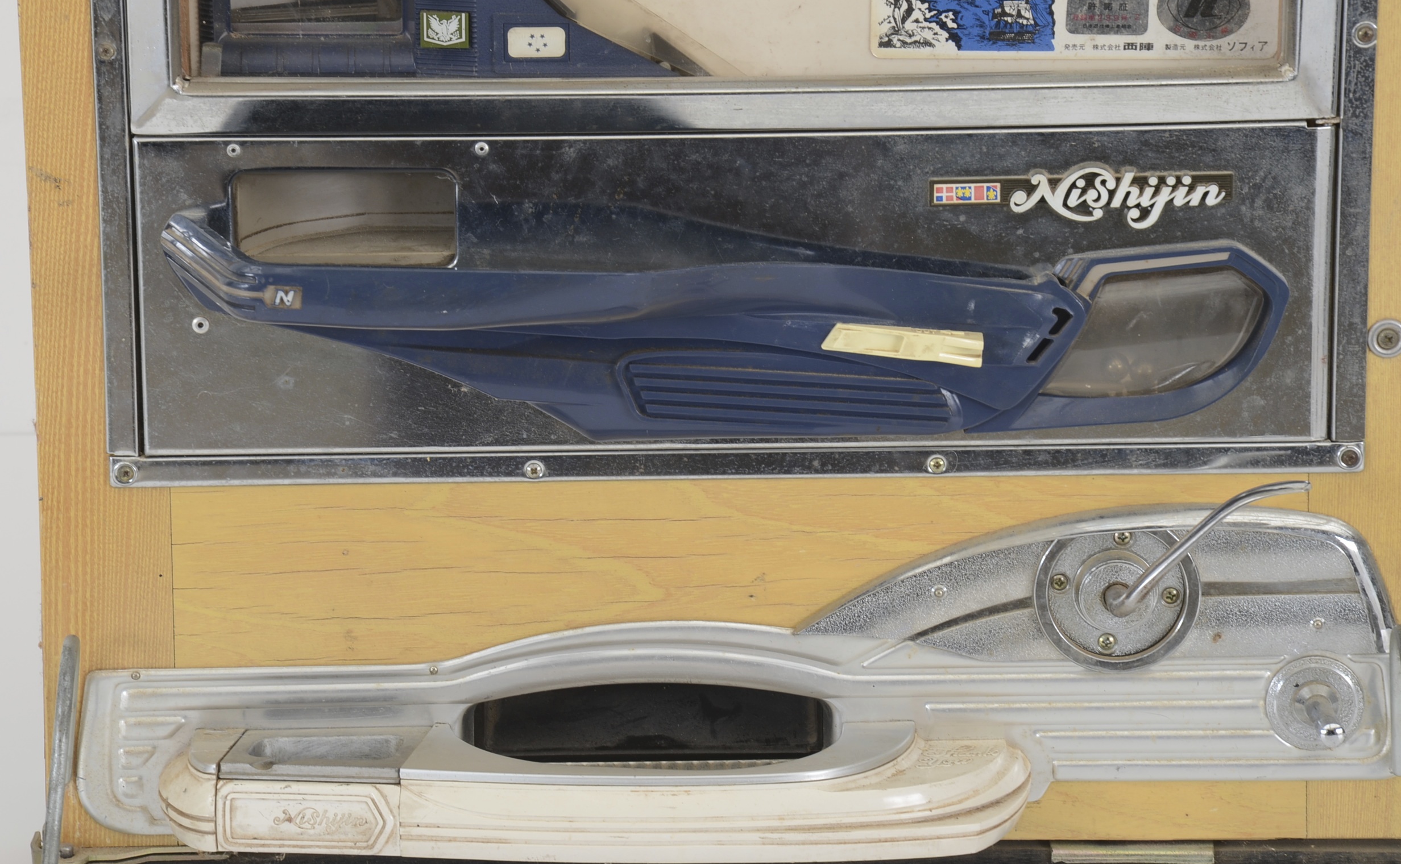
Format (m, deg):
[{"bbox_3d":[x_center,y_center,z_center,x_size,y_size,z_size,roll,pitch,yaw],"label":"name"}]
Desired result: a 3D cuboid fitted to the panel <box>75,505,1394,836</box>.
[{"bbox_3d":[0.014,0.099,2.221,0.488,0.124,0.075,-1,17,-1],"label":"panel"}]

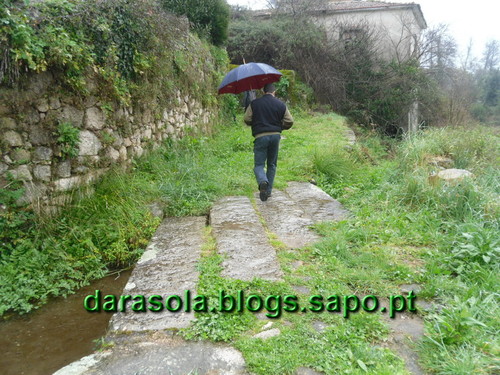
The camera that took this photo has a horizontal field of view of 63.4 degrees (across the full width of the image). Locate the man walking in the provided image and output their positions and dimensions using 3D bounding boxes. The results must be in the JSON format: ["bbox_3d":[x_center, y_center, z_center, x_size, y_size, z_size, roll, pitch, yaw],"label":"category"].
[{"bbox_3d":[0.280,-0.651,5.964,0.700,1.680,0.550,0,13,2],"label":"man walking"}]

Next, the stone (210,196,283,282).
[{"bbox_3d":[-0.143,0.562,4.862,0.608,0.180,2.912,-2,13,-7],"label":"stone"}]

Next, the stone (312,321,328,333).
[{"bbox_3d":[0.481,0.963,2.764,0.120,0.050,0.130,2,13,11],"label":"stone"}]

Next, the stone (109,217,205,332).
[{"bbox_3d":[-0.751,0.767,3.988,0.547,0.200,2.558,-1,13,-4],"label":"stone"}]

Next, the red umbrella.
[{"bbox_3d":[0.029,-1.474,6.084,0.980,0.800,0.980,-15,3,0],"label":"red umbrella"}]

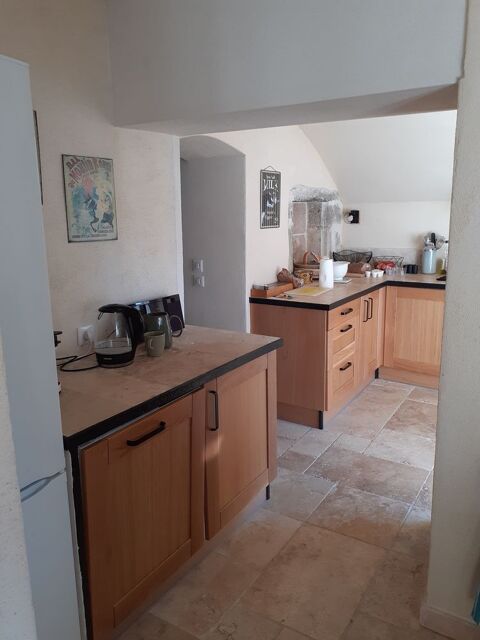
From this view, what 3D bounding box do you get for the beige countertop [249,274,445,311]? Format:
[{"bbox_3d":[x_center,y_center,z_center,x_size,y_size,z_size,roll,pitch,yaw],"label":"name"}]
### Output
[{"bbox_3d":[1.086,-0.245,3.963,1.237,0.043,1.812,7,15,33],"label":"beige countertop"}]

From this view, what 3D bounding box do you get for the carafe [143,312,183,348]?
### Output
[{"bbox_3d":[-0.362,0.059,2.330,0.177,0.157,0.126,-3,13,-7],"label":"carafe"}]

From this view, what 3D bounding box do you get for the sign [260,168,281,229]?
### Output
[{"bbox_3d":[0.235,-0.883,3.661,0.015,0.417,0.293,7,15,33],"label":"sign"}]

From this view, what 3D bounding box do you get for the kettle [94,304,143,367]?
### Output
[{"bbox_3d":[-0.542,0.065,2.132,0.212,0.237,0.162,0,13,4],"label":"kettle"}]

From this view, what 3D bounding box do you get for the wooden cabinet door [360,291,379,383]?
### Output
[{"bbox_3d":[1.030,0.131,3.997,0.023,0.699,0.429,7,15,33],"label":"wooden cabinet door"}]

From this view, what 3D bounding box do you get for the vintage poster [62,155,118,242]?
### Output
[{"bbox_3d":[-0.646,-0.527,2.191,0.012,0.358,0.273,7,15,33],"label":"vintage poster"}]

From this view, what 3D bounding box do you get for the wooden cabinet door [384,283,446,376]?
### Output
[{"bbox_3d":[1.553,0.098,4.341,0.595,0.715,0.030,7,14,32],"label":"wooden cabinet door"}]

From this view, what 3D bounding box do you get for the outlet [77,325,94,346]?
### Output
[{"bbox_3d":[-0.684,0.075,2.238,0.024,0.083,0.080,7,15,33],"label":"outlet"}]

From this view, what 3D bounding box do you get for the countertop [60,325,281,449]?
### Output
[{"bbox_3d":[-0.412,0.207,2.131,0.622,0.043,1.304,7,15,33],"label":"countertop"}]

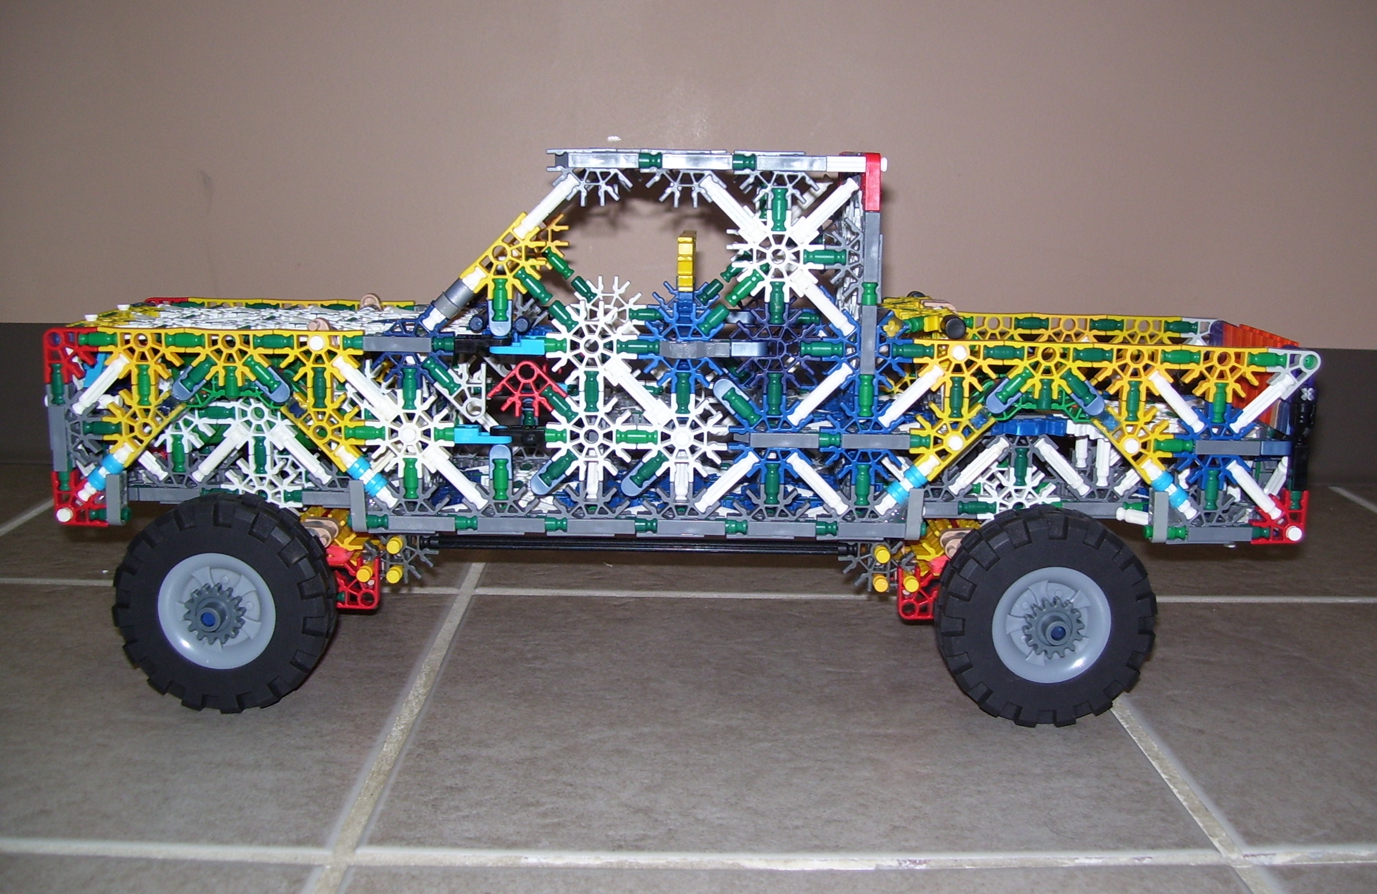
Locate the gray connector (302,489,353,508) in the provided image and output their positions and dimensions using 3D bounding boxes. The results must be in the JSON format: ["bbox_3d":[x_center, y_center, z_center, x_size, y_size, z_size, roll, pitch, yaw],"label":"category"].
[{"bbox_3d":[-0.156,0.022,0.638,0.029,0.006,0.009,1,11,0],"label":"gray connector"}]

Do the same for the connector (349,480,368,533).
[{"bbox_3d":[-0.135,0.024,0.591,0.006,0.021,0.009,1,10,0],"label":"connector"}]

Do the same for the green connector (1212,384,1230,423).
[{"bbox_3d":[0.220,-0.018,0.593,0.006,0.017,0.006,1,11,0],"label":"green connector"}]

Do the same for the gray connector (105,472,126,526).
[{"bbox_3d":[-0.239,0.021,0.600,0.006,0.022,0.009,1,11,0],"label":"gray connector"}]

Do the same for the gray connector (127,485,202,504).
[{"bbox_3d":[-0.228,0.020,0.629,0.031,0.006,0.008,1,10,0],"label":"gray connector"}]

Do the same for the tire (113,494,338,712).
[{"bbox_3d":[-0.190,0.065,0.592,0.090,0.090,0.033,1,10,-1],"label":"tire"}]

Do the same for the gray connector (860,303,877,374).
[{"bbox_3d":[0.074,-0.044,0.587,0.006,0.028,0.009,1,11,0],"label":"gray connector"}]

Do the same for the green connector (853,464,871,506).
[{"bbox_3d":[0.072,0.016,0.591,0.006,0.017,0.006,-1,10,0],"label":"green connector"}]

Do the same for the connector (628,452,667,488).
[{"bbox_3d":[-0.016,0.009,0.589,0.017,0.006,0.006,-43,7,7],"label":"connector"}]

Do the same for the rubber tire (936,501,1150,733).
[{"bbox_3d":[0.147,0.070,0.593,0.090,0.090,0.033,1,10,-1],"label":"rubber tire"}]

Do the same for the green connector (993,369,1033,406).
[{"bbox_3d":[0.135,-0.026,0.591,0.006,0.017,0.006,45,8,-8],"label":"green connector"}]

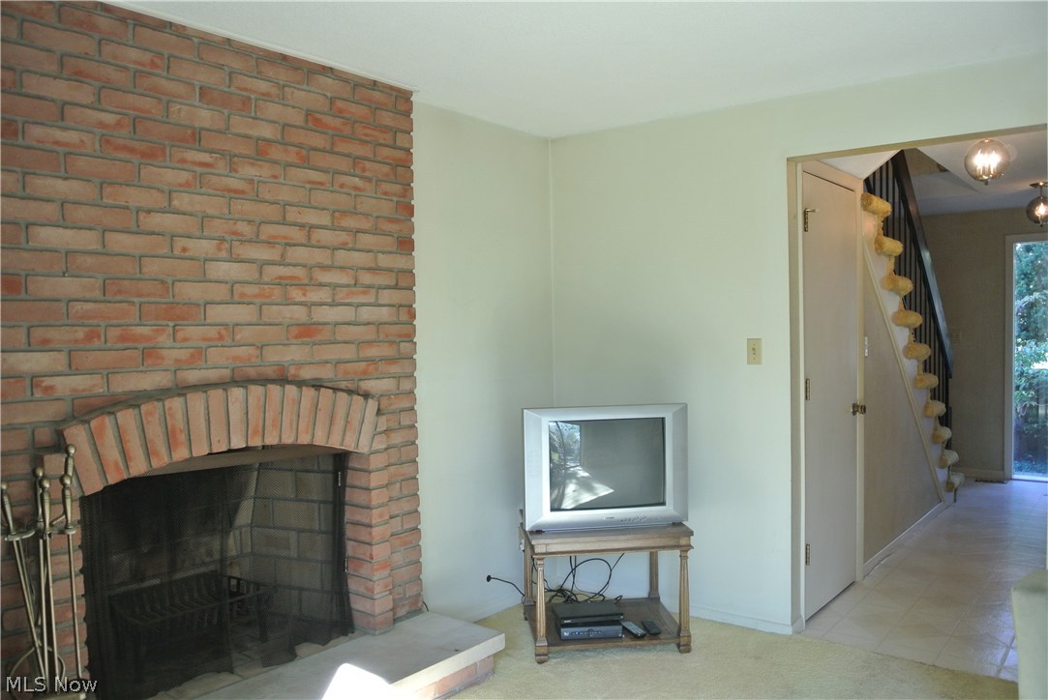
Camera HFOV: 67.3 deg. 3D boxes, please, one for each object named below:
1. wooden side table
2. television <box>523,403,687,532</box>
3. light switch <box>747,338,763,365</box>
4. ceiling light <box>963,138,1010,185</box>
[{"bbox_3d":[0.348,1.023,3.502,0.674,0.499,0.476,-1,2,-7],"label":"wooden side table"},{"bbox_3d":[0.325,0.498,3.632,0.724,0.521,0.470,-1,2,-9],"label":"television"},{"bbox_3d":[1.034,0.009,3.534,0.072,0.116,0.018,1,2,39],"label":"light switch"},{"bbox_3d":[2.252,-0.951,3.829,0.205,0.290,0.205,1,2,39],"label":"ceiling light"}]

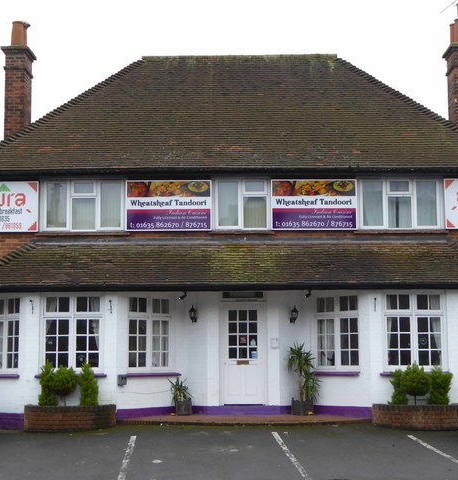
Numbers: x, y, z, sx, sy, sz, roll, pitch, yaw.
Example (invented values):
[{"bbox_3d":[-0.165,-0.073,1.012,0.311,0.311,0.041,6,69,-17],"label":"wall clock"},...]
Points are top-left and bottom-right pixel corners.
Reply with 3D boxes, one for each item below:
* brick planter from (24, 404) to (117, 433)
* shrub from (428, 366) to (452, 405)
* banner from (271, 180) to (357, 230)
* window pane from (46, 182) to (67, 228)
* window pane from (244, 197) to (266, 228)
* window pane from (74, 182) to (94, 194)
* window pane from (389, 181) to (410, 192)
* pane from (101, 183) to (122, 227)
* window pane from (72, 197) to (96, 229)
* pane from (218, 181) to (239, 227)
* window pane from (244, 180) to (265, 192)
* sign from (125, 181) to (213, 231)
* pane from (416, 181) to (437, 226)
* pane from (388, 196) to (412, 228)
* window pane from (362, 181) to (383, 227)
[{"bbox_3d":[-2.954,3.336,18.342,1.739,0.475,0.680,0,-7,0],"label":"brick planter"},{"bbox_3d":[3.915,2.698,18.137,0.470,0.735,0.470,0,-7,1],"label":"shrub"},{"bbox_3d":[1.742,-0.713,19.992,1.750,1.060,0.050,0,-7,0],"label":"banner"},{"bbox_3d":[-3.528,-0.701,20.073,0.423,0.941,0.050,0,-7,1],"label":"window pane"},{"bbox_3d":[0.521,-0.553,19.978,0.471,0.655,0.050,0,-7,1],"label":"window pane"},{"bbox_3d":[-2.975,-1.055,20.105,0.407,0.229,0.050,0,-7,1],"label":"window pane"},{"bbox_3d":[3.510,-1.095,20.133,0.401,0.230,0.050,0,-7,0],"label":"window pane"},{"bbox_3d":[-2.415,-0.700,20.052,0.431,0.940,0.050,0,-7,1],"label":"pane"},{"bbox_3d":[-2.970,-0.528,20.042,0.492,0.665,0.050,0,-7,1],"label":"window pane"},{"bbox_3d":[-0.005,-0.740,20.086,0.420,0.935,0.050,0,-7,0],"label":"pane"},{"bbox_3d":[0.534,-1.096,20.133,0.407,0.223,0.050,0,-7,0],"label":"window pane"},{"bbox_3d":[-1.225,-0.696,19.918,1.740,1.038,0.060,0,-7,1],"label":"sign"},{"bbox_3d":[4.056,-0.744,20.087,0.433,0.931,0.050,0,-7,0],"label":"pane"},{"bbox_3d":[3.505,-0.562,20.063,0.479,0.653,0.050,0,-7,0],"label":"pane"},{"bbox_3d":[2.957,-0.740,20.086,0.424,0.935,0.050,0,-7,0],"label":"window pane"}]

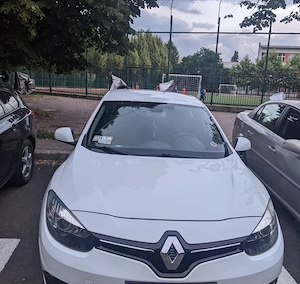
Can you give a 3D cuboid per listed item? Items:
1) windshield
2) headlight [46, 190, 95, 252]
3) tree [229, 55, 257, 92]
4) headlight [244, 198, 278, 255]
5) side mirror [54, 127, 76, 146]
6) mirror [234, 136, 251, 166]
[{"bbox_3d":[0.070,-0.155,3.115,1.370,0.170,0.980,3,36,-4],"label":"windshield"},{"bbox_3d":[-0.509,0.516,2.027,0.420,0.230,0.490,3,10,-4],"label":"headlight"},{"bbox_3d":[19.271,-14.062,65.000,5.833,8.333,5.833,3,10,-4],"label":"tree"},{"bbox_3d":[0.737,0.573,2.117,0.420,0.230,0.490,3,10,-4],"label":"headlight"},{"bbox_3d":[-0.848,-0.066,3.124,0.220,0.180,0.170,3,10,-4],"label":"side mirror"},{"bbox_3d":[0.965,0.021,3.257,0.220,0.180,0.170,3,10,-4],"label":"mirror"}]

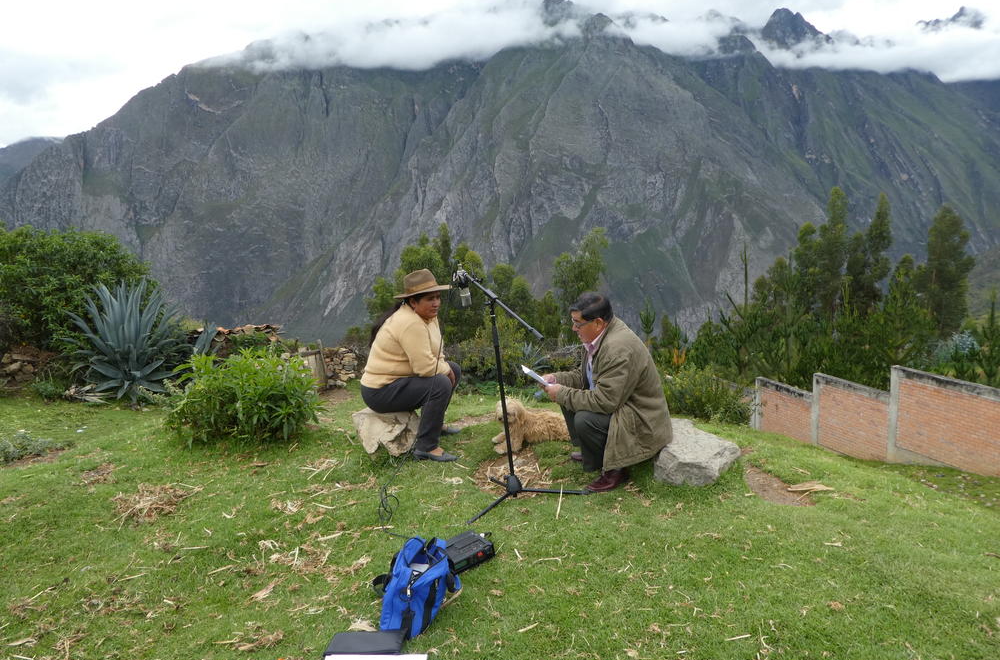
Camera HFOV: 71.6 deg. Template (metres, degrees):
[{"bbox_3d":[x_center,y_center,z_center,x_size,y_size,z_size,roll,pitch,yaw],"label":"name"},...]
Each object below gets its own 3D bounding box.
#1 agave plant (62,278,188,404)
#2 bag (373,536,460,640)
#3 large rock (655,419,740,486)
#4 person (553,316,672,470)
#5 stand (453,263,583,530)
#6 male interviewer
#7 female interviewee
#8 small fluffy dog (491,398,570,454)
[{"bbox_3d":[-3.526,0.127,6.528,1.122,1.142,1.122,-9,11,-30],"label":"agave plant"},{"bbox_3d":[-0.284,0.847,2.307,0.214,0.245,0.316,1,10,21],"label":"bag"},{"bbox_3d":[0.971,0.597,3.461,0.469,0.235,0.428,-1,10,12],"label":"large rock"},{"bbox_3d":[0.561,0.282,3.523,0.612,0.918,0.510,-6,10,-17],"label":"person"},{"bbox_3d":[0.096,0.264,3.234,0.612,1.081,0.571,-3,9,1],"label":"stand"},{"bbox_3d":[0.541,0.287,3.523,0.632,0.969,0.530,-6,10,-17],"label":"male interviewer"},{"bbox_3d":[-0.497,0.196,3.935,0.561,1.030,0.479,-1,10,11],"label":"female interviewee"},{"bbox_3d":[0.220,0.533,3.955,0.571,0.286,0.275,-6,10,-18],"label":"small fluffy dog"}]

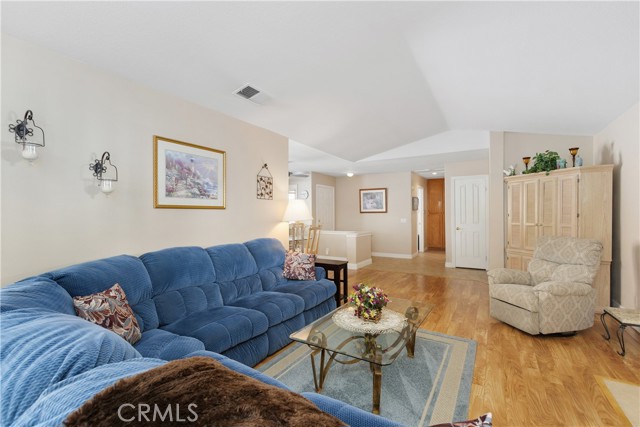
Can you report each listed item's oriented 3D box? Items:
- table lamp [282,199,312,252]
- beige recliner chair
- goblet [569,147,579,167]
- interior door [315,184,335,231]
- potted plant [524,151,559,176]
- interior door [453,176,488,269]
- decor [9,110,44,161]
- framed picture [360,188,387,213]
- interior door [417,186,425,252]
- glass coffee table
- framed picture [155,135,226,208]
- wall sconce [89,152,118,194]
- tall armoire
[{"bbox_3d":[-0.330,0.200,4.250,0.455,0.850,0.455,0,0,0],"label":"table lamp"},{"bbox_3d":[2.586,0.783,3.283,0.950,0.980,0.700,0,0,-13],"label":"beige recliner chair"},{"bbox_3d":[3.391,-0.725,3.800,0.105,0.298,0.105,0,0,31],"label":"goblet"},{"bbox_3d":[0.188,0.268,8.536,0.060,2.040,0.940,0,0,31],"label":"interior door"},{"bbox_3d":[3.300,-0.755,4.240,0.320,0.340,0.430,0,0,-14],"label":"potted plant"},{"bbox_3d":[3.400,0.240,6.430,0.680,2.060,0.080,0,0,32],"label":"interior door"},{"bbox_3d":[-1.889,-0.493,1.835,0.180,0.325,0.135,0,0,31],"label":"decor"},{"bbox_3d":[1.615,-0.380,8.450,0.860,0.730,0.040,0,0,32],"label":"framed picture"},{"bbox_3d":[3.199,0.255,8.993,0.060,2.040,0.850,0,0,31],"label":"interior door"},{"bbox_3d":[0.410,1.042,2.250,0.660,0.446,1.240,0,0,32],"label":"glass coffee table"},{"bbox_3d":[-1.296,-0.381,2.954,0.035,0.672,0.830,0,0,31],"label":"framed picture"},{"bbox_3d":[-1.667,-0.307,2.203,0.240,0.335,0.150,0,0,32],"label":"wall sconce"},{"bbox_3d":[3.575,0.340,4.290,0.720,1.850,1.360,0,0,-14],"label":"tall armoire"}]

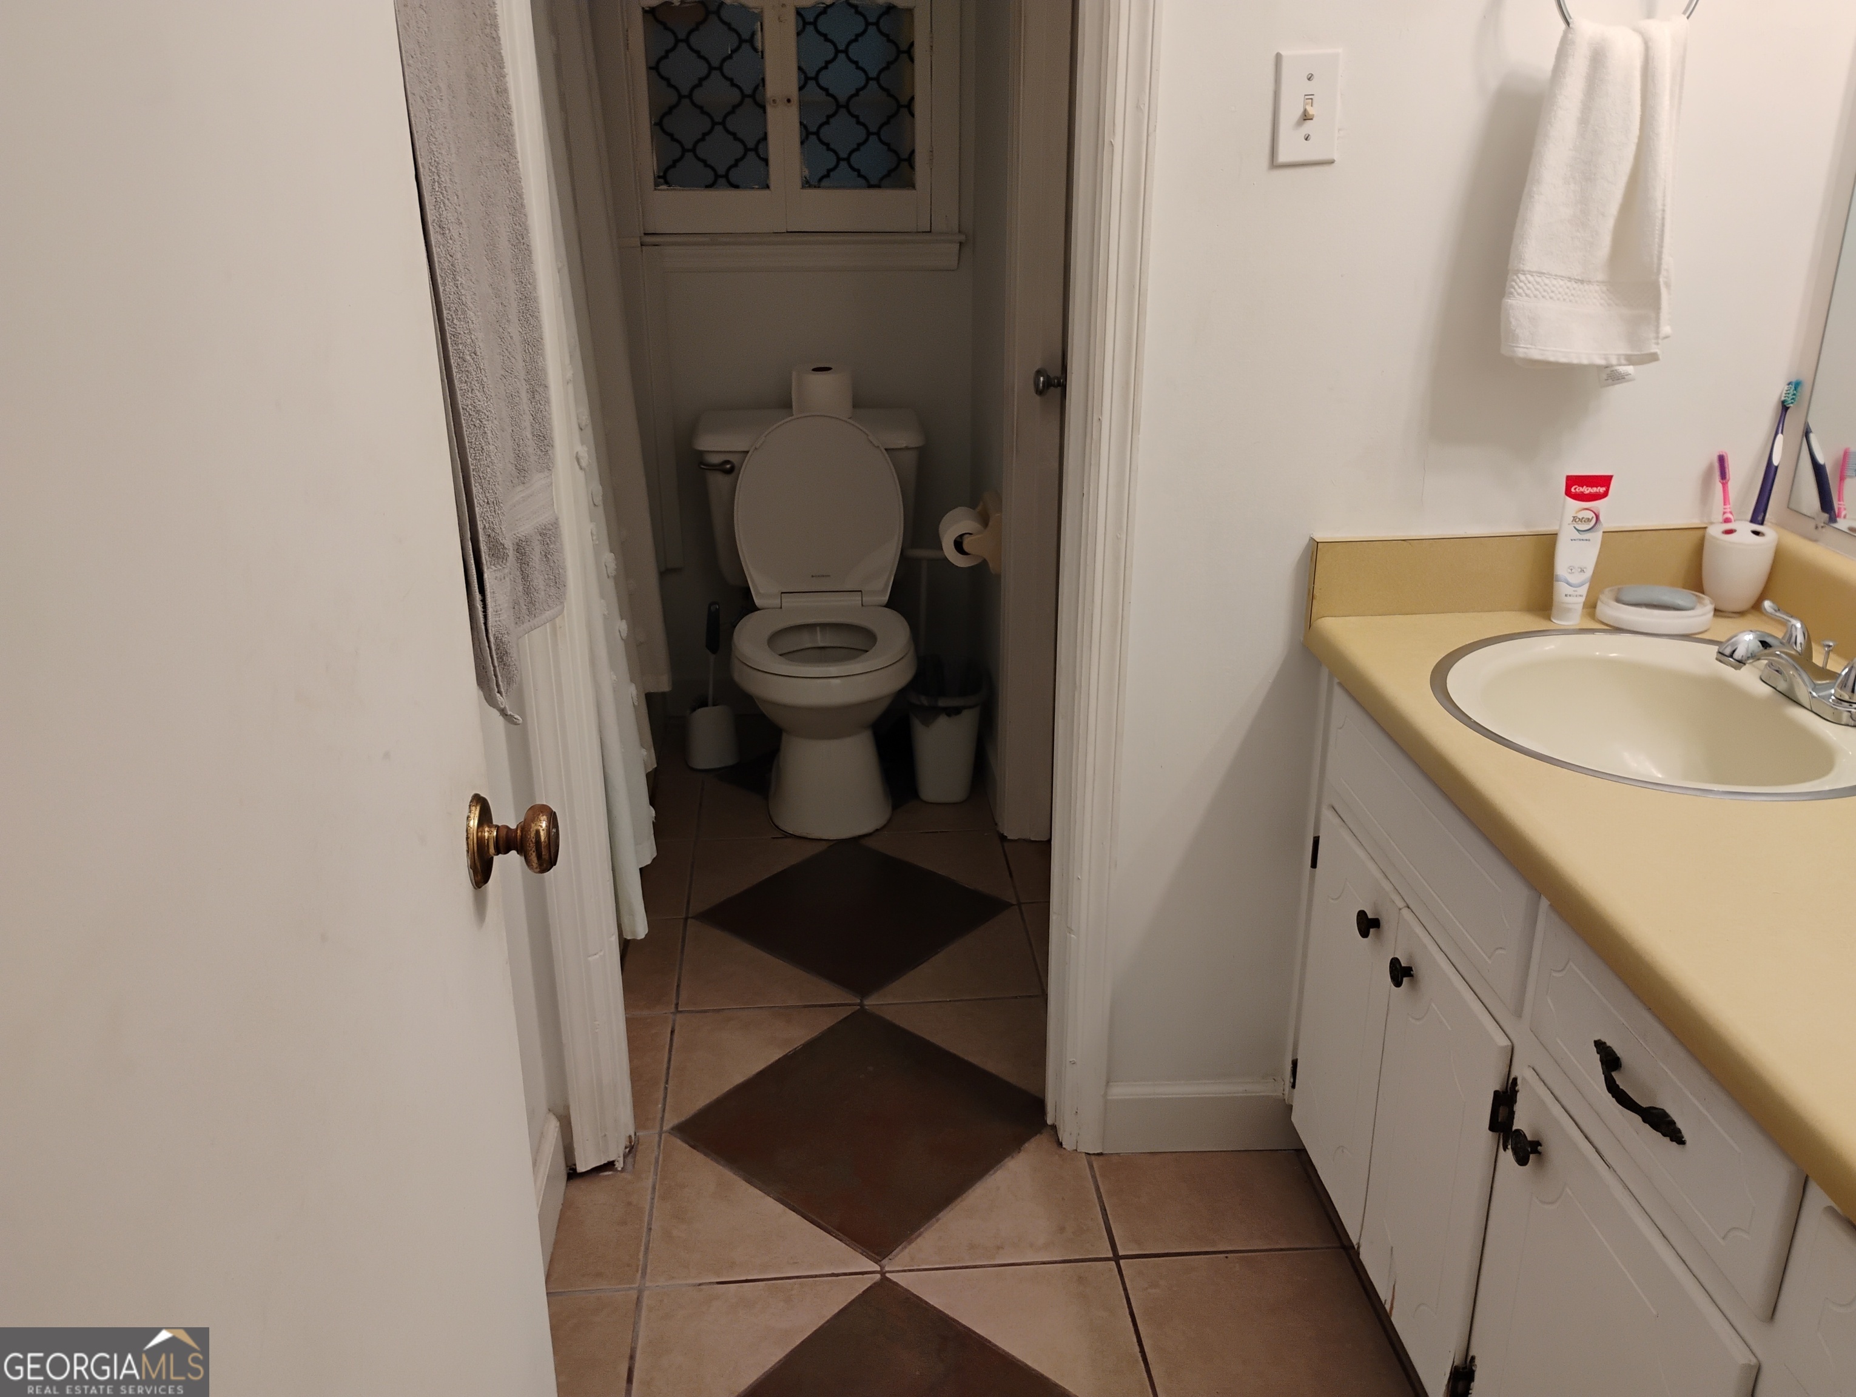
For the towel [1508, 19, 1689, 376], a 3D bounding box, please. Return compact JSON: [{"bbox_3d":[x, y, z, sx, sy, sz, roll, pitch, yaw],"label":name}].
[{"bbox_3d":[0.736,-0.546,1.633,0.197,0.352,0.080,-2,22,-4],"label":"towel"}]

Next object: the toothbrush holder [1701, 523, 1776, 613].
[{"bbox_3d":[0.969,-0.149,1.807,0.078,0.105,0.078,-2,22,-4],"label":"toothbrush holder"}]

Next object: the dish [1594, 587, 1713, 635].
[{"bbox_3d":[0.866,-0.103,1.793,0.137,0.030,0.115,-11,24,-26],"label":"dish"}]

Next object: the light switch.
[{"bbox_3d":[0.411,-0.634,1.615,0.071,0.115,0.018,-2,22,-4],"label":"light switch"}]

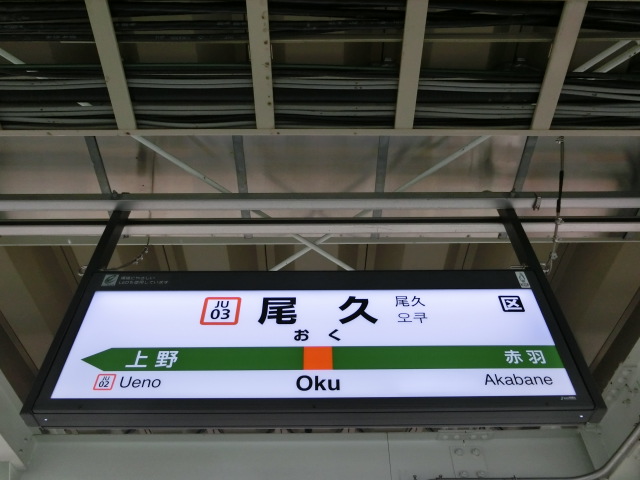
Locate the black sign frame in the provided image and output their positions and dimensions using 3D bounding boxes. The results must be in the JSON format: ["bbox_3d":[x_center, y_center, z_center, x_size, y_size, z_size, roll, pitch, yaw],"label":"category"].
[{"bbox_3d":[-0.015,0.333,1.763,1.680,0.556,0.088,0,-48,-1],"label":"black sign frame"}]

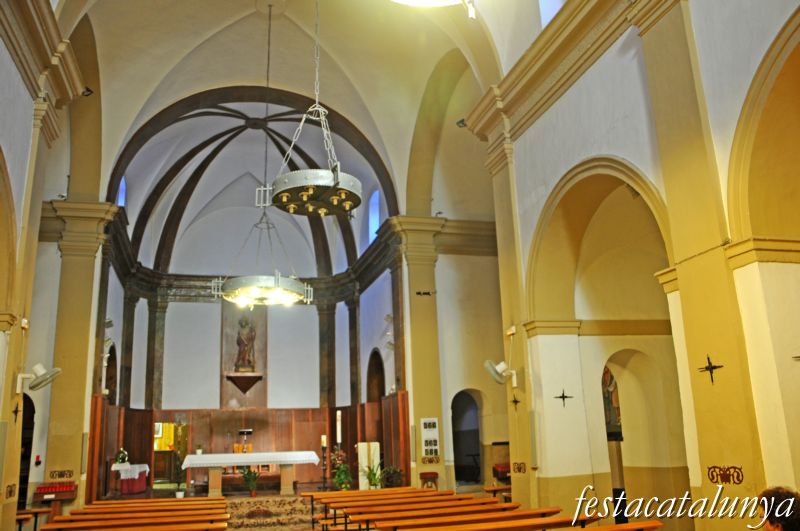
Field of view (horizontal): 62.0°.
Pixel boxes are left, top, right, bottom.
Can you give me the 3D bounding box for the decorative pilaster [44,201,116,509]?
[{"bbox_3d":[-6.182,1.875,12.490,1.200,6.300,0.800,2,-15,-16],"label":"decorative pilaster"}]

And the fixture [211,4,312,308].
[{"bbox_3d":[-2.484,-2.151,12.121,1.650,5.900,1.650,2,-15,-16],"label":"fixture"}]

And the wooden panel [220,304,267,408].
[{"bbox_3d":[-4.397,2.575,18.896,1.250,2.950,0.120,2,-15,-16],"label":"wooden panel"}]

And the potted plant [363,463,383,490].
[{"bbox_3d":[-0.619,4.779,14.989,0.480,0.670,0.450,2,-15,-16],"label":"potted plant"}]

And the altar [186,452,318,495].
[{"bbox_3d":[-3.511,4.972,15.818,3.080,0.940,0.950,2,-15,-16],"label":"altar"}]

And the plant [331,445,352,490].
[{"bbox_3d":[-1.375,4.761,15.635,0.530,1.100,0.500,2,-15,-16],"label":"plant"}]

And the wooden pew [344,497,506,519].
[{"bbox_3d":[0.309,3.800,9.445,2.300,0.840,0.500,2,-15,-16],"label":"wooden pew"}]

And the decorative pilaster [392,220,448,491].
[{"bbox_3d":[0.555,2.074,14.392,1.200,6.300,0.750,2,-15,-16],"label":"decorative pilaster"}]

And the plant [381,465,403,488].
[{"bbox_3d":[-0.179,4.614,14.300,0.500,0.620,0.500,2,-15,-16],"label":"plant"}]

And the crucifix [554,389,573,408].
[{"bbox_3d":[2.213,1.800,9.031,0.260,0.280,0.050,2,-15,-16],"label":"crucifix"}]

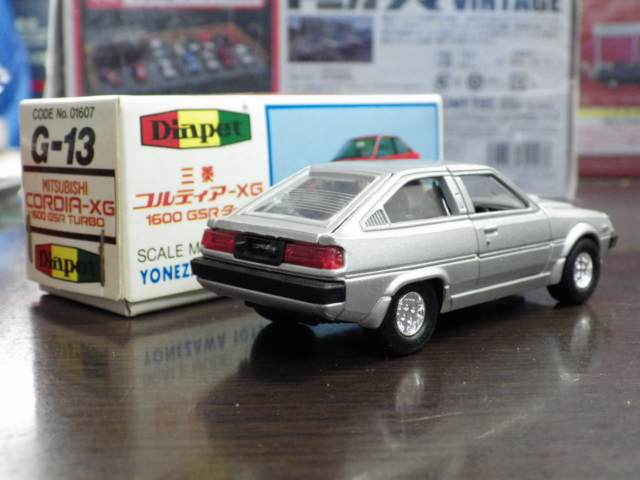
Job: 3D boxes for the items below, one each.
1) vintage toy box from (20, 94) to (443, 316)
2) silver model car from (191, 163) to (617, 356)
[{"bbox_3d":[-0.019,-0.015,0.264,0.046,0.049,0.117,7,11,44],"label":"vintage toy box"},{"bbox_3d":[0.025,-0.001,0.207,0.103,0.035,0.043,-9,11,-44],"label":"silver model car"}]

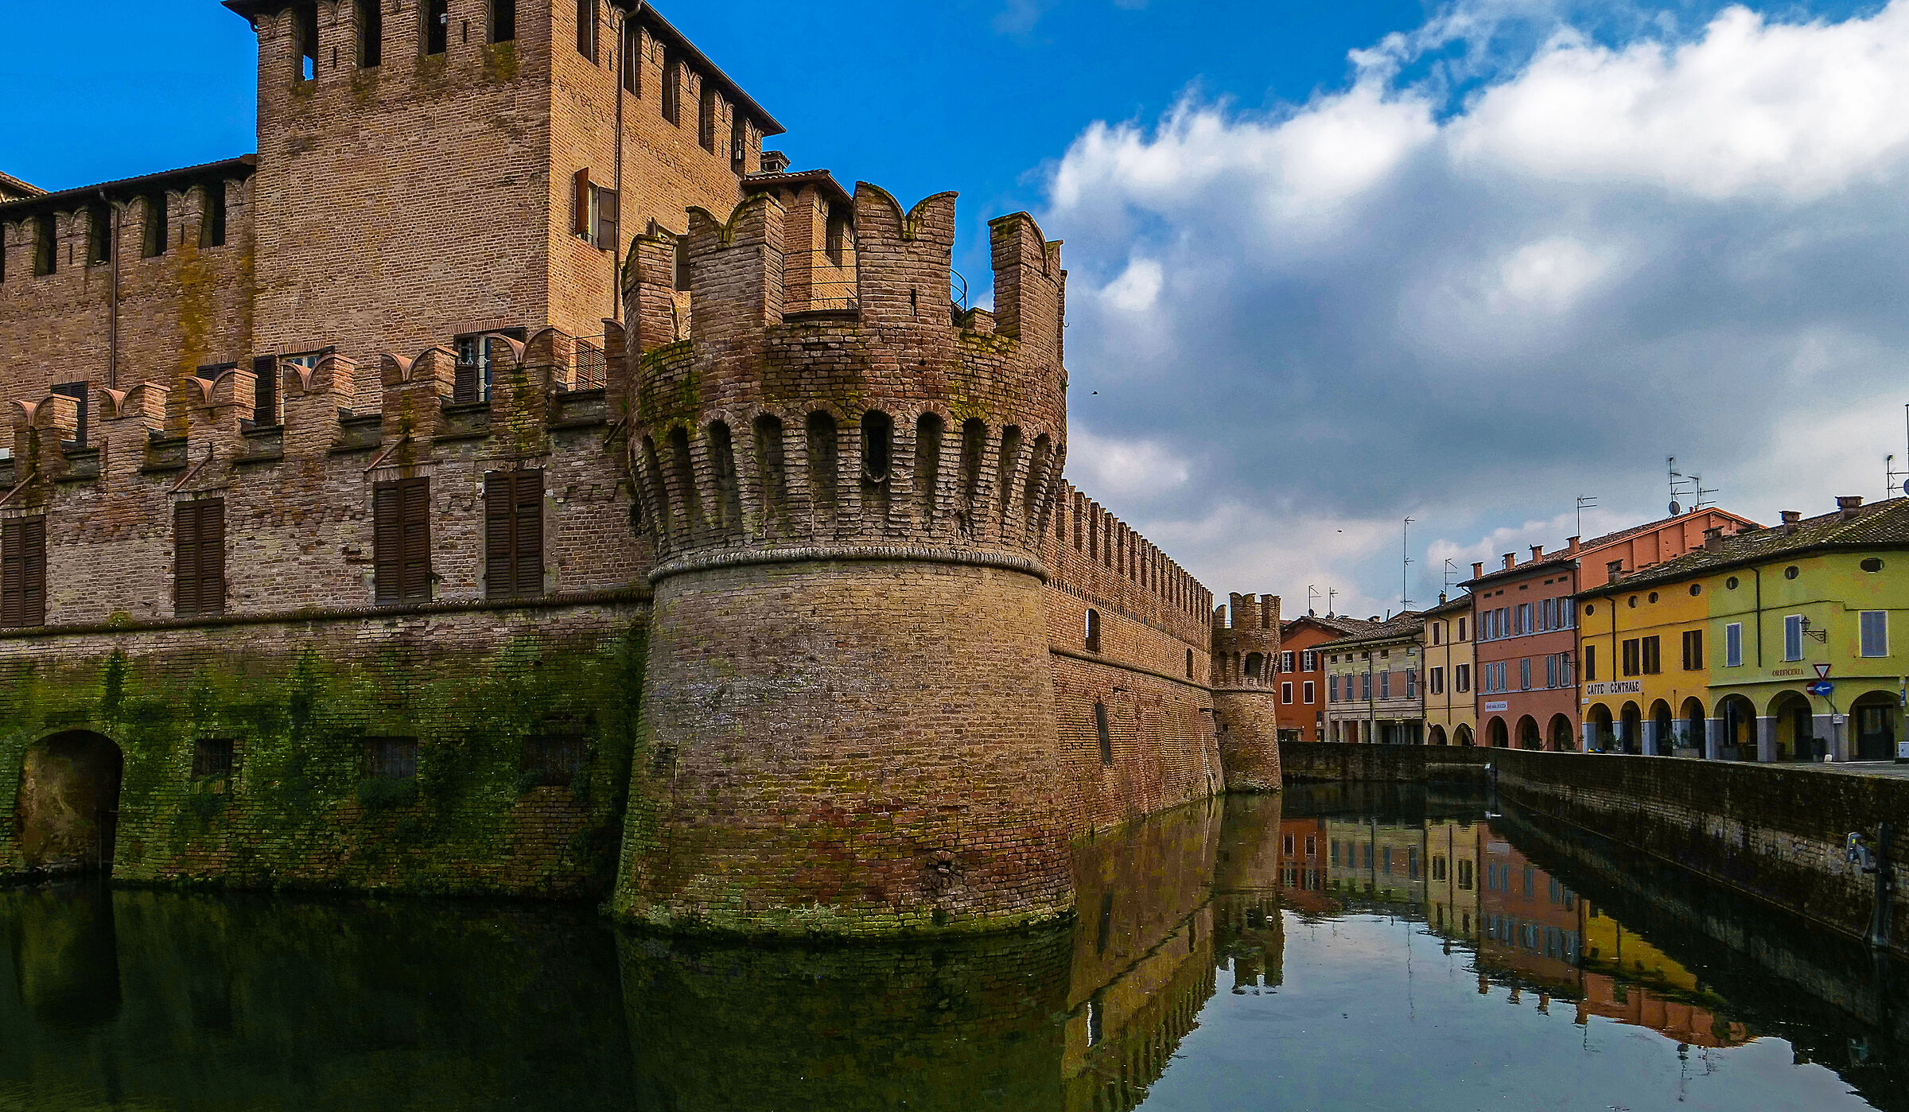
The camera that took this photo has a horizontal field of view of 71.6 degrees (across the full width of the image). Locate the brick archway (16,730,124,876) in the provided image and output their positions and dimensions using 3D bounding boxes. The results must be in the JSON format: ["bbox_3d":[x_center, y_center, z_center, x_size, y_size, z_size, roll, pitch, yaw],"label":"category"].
[{"bbox_3d":[-16.150,4.550,24.700,2.500,2.700,1.000,-2,-6,18],"label":"brick archway"}]

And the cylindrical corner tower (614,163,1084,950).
[{"bbox_3d":[-1.460,0.360,18.350,6.200,8.800,6.200,0,-6,0],"label":"cylindrical corner tower"}]

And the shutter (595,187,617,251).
[{"bbox_3d":[-7.770,-7.530,29.690,0.430,1.420,0.050,3,-7,-28],"label":"shutter"}]

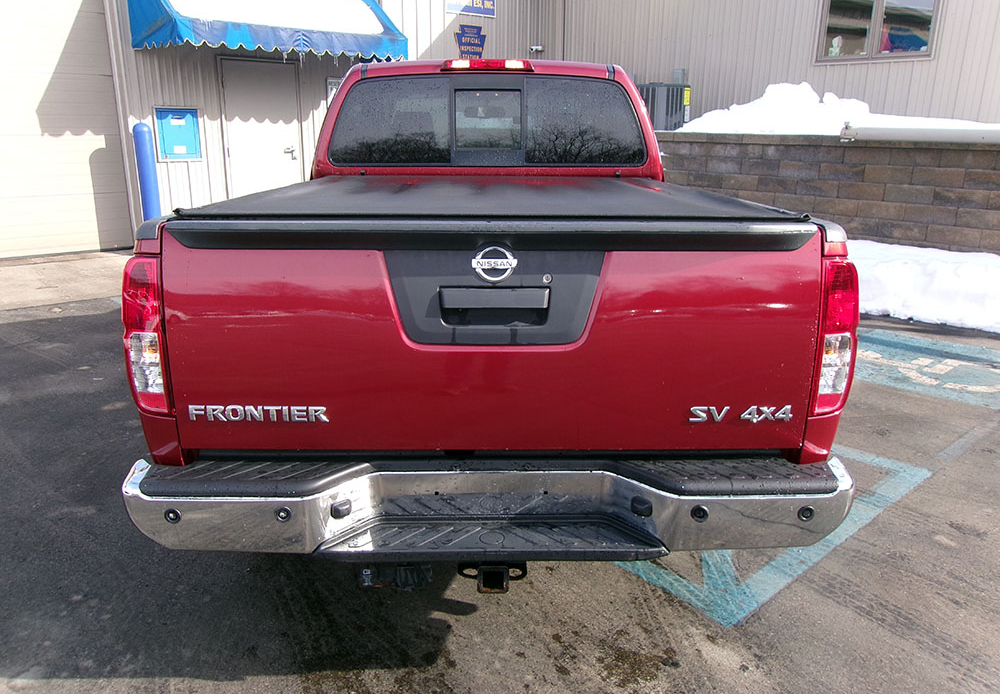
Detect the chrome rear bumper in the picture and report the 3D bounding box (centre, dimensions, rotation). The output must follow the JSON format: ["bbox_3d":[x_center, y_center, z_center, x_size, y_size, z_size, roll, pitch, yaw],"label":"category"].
[{"bbox_3d":[-0.020,0.382,1.937,1.775,0.196,0.237,0,16,-1],"label":"chrome rear bumper"}]

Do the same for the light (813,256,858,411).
[{"bbox_3d":[0.837,-0.038,1.990,0.124,0.400,0.140,0,16,-1],"label":"light"}]

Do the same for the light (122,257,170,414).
[{"bbox_3d":[-0.864,-0.040,1.952,0.124,0.400,0.140,0,16,-1],"label":"light"}]

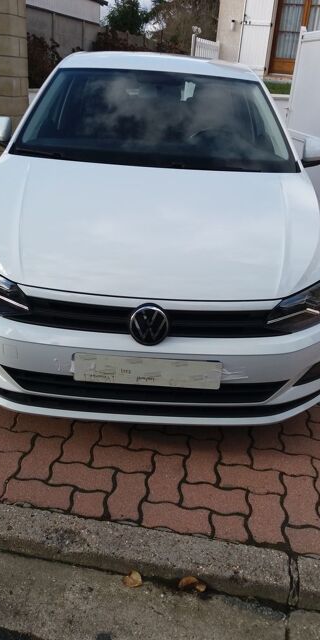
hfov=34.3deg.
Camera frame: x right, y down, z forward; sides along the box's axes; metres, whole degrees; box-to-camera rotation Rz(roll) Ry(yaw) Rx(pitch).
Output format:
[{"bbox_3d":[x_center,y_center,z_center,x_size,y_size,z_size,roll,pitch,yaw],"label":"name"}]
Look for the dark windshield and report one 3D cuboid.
[{"bbox_3d":[-0.008,-1.044,2.655,1.400,0.110,0.760,3,57,-2],"label":"dark windshield"}]

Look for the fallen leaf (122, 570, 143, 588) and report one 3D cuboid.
[{"bbox_3d":[-0.082,0.771,1.545,0.060,0.020,0.055,4,24,-2],"label":"fallen leaf"}]

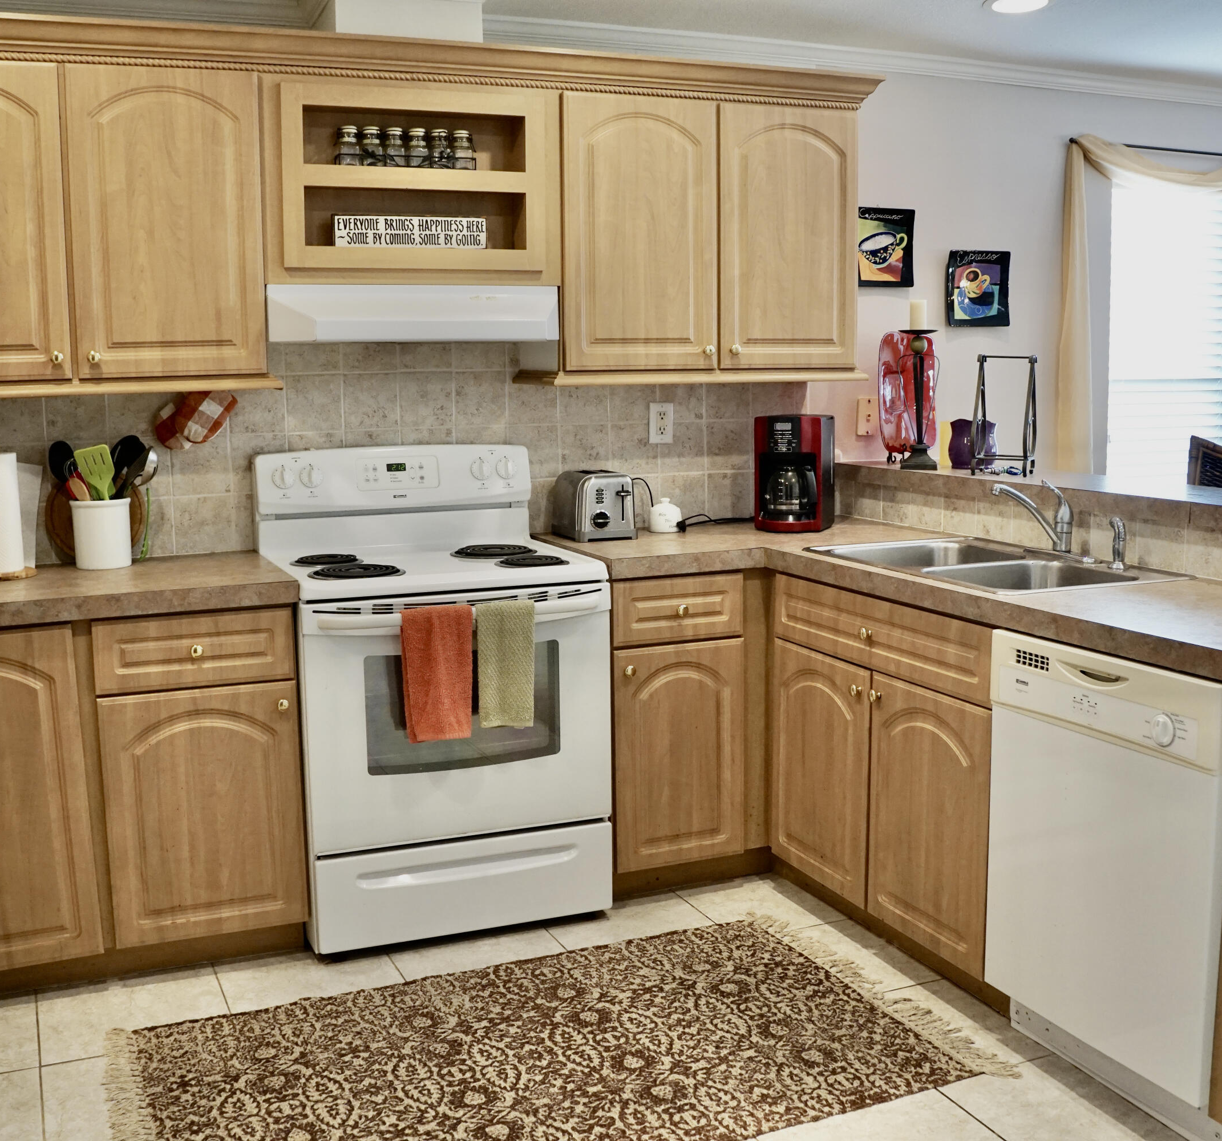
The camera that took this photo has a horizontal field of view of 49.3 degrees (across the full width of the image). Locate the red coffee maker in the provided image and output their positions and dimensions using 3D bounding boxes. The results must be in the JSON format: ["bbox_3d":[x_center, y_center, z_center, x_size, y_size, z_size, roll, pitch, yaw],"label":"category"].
[{"bbox_3d":[0.555,-0.299,3.976,0.201,0.336,0.236,2,9,18],"label":"red coffee maker"}]

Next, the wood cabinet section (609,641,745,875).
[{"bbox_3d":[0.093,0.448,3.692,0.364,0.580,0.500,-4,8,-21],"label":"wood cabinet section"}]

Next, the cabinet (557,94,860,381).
[{"bbox_3d":[0.221,-0.924,3.798,0.934,0.758,0.337,-4,9,-23],"label":"cabinet"}]

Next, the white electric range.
[{"bbox_3d":[-0.465,0.283,3.460,0.760,1.190,0.680,-4,8,-23],"label":"white electric range"}]

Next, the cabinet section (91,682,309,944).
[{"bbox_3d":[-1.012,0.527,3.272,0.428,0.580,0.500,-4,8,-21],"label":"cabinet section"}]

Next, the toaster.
[{"bbox_3d":[-0.045,-0.193,3.821,0.173,0.186,0.261,-3,8,-14],"label":"toaster"}]

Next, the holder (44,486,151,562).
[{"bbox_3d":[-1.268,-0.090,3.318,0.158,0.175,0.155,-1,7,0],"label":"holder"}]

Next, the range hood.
[{"bbox_3d":[-0.518,-0.654,3.435,0.757,0.145,0.475,-4,8,-23],"label":"range hood"}]

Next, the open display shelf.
[{"bbox_3d":[-0.532,-0.982,3.452,0.680,0.445,0.340,-4,8,-23],"label":"open display shelf"}]

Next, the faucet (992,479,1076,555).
[{"bbox_3d":[1.016,-0.132,3.226,0.226,0.185,0.052,-4,9,-23],"label":"faucet"}]

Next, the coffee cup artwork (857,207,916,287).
[{"bbox_3d":[0.863,-1.021,4.219,0.240,0.245,0.035,-4,8,-23],"label":"coffee cup artwork"}]

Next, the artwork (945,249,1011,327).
[{"bbox_3d":[1.213,-0.929,4.394,0.246,0.251,0.030,-4,9,-23],"label":"artwork"}]

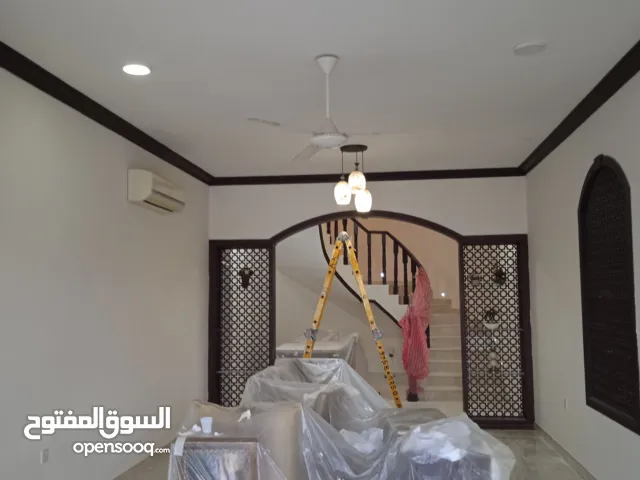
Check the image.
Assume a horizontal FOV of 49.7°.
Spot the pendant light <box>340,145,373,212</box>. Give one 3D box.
[{"bbox_3d":[0.360,-0.603,6.960,0.336,0.679,0.332,-1,-5,6],"label":"pendant light"}]

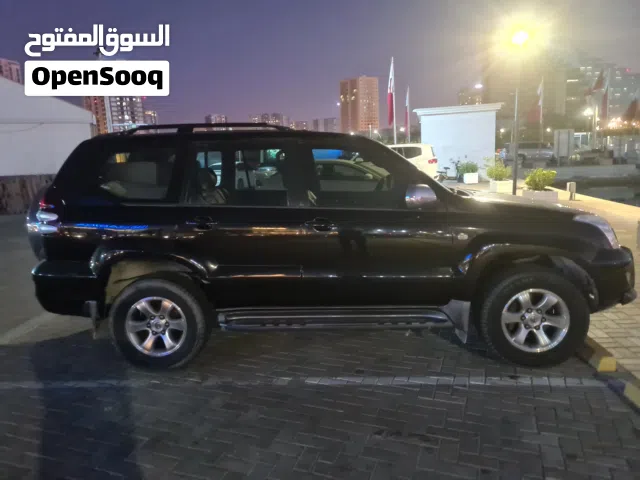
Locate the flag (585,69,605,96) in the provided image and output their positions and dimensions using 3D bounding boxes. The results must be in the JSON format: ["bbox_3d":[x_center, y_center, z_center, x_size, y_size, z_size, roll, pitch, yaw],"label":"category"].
[{"bbox_3d":[27.171,-15.590,47.582,1.950,2.800,0.700,3,11,29],"label":"flag"}]

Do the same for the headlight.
[{"bbox_3d":[1.991,-0.048,3.473,0.420,0.250,0.320,-2,10,5],"label":"headlight"}]

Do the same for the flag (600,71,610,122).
[{"bbox_3d":[28.849,-14.500,48.573,0.850,4.600,0.600,3,11,30],"label":"flag"}]

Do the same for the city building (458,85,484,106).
[{"bbox_3d":[158.050,-127.439,505.759,25.000,67.600,25.000,0,10,17],"label":"city building"}]

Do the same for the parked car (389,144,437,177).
[{"bbox_3d":[2.381,-2.845,19.646,4.850,1.870,1.930,1,10,17],"label":"parked car"}]

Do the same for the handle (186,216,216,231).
[{"bbox_3d":[-0.853,-0.119,3.460,0.205,0.095,0.060,-2,9,5],"label":"handle"}]

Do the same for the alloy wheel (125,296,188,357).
[{"bbox_3d":[-1.235,0.653,3.722,0.470,0.470,0.190,-2,9,5],"label":"alloy wheel"}]

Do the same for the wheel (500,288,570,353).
[{"bbox_3d":[1.540,0.561,3.496,0.465,0.465,0.200,-2,10,5],"label":"wheel"}]

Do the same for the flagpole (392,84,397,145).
[{"bbox_3d":[6.060,-9.937,39.278,0.150,9.500,0.150,-1,9,9],"label":"flagpole"}]

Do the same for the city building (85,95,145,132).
[{"bbox_3d":[-147.473,-78.217,347.791,36.000,57.600,28.000,-6,10,-22],"label":"city building"}]

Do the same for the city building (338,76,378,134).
[{"bbox_3d":[45.542,-136.759,551.092,31.000,90.700,31.000,-10,12,-39],"label":"city building"}]

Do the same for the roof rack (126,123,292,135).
[{"bbox_3d":[-0.819,-0.923,4.244,1.380,0.110,1.220,-2,10,5],"label":"roof rack"}]

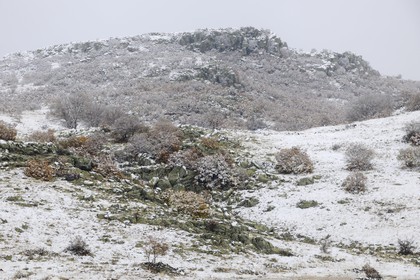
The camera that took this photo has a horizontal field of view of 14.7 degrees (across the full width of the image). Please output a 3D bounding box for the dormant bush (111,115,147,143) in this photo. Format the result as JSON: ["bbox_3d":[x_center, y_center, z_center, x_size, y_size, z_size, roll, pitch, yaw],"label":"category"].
[{"bbox_3d":[-5.915,-0.845,120.000,2.708,2.016,2.383,0,-1,0],"label":"dormant bush"}]

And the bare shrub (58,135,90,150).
[{"bbox_3d":[-9.375,0.173,113.000,2.148,1.085,1.890,0,-1,0],"label":"bare shrub"}]

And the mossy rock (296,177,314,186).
[{"bbox_3d":[5.108,2.220,87.356,0.932,0.491,0.699,0,-2,0],"label":"mossy rock"}]

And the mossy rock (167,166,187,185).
[{"bbox_3d":[-1.969,2.087,96.000,1.140,1.037,0.912,0,-1,0],"label":"mossy rock"}]

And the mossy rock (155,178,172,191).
[{"bbox_3d":[-2.648,2.534,93.000,0.994,0.670,0.795,0,-1,0],"label":"mossy rock"}]

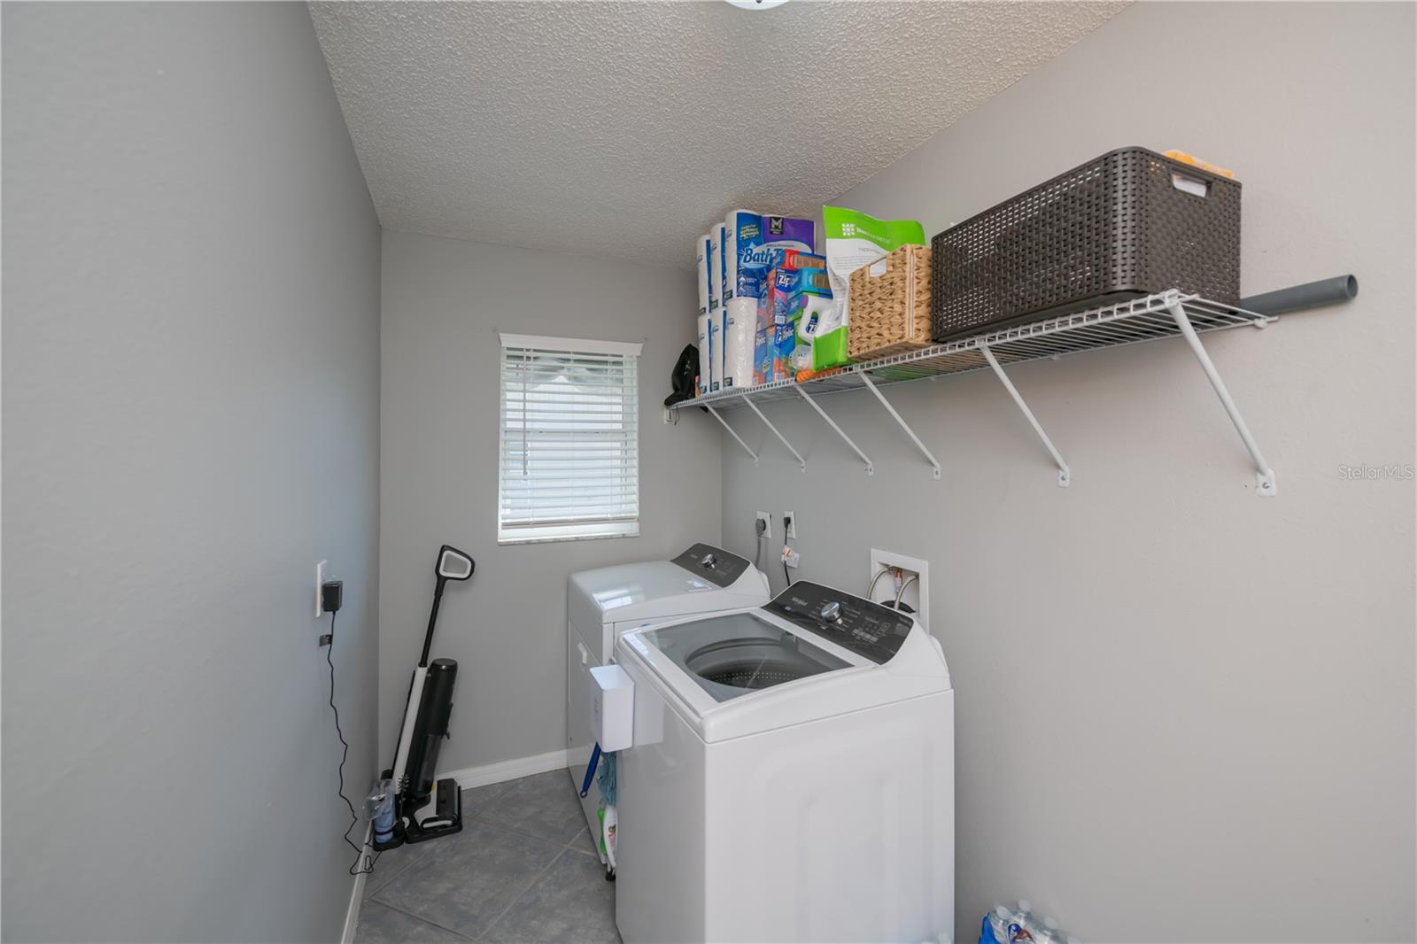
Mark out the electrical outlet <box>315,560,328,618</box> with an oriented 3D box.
[{"bbox_3d":[-0.901,0.270,1.284,0.008,0.117,0.072,0,1,-25],"label":"electrical outlet"}]

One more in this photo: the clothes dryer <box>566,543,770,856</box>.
[{"bbox_3d":[-0.214,0.902,2.455,0.713,1.079,0.682,0,1,-25],"label":"clothes dryer"}]

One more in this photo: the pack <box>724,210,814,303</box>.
[{"bbox_3d":[0.224,-0.790,2.052,0.343,0.311,0.119,0,1,-25],"label":"pack"}]

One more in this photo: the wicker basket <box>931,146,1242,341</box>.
[{"bbox_3d":[0.684,-0.382,1.056,0.340,0.211,0.401,0,1,-25],"label":"wicker basket"}]

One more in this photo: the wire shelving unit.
[{"bbox_3d":[0.385,-0.149,1.905,0.322,0.321,2.212,0,1,-25],"label":"wire shelving unit"}]

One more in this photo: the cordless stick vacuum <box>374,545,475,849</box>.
[{"bbox_3d":[-1.153,0.872,2.266,0.359,1.133,0.273,0,1,-25],"label":"cordless stick vacuum"}]

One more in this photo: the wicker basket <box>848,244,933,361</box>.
[{"bbox_3d":[0.547,-0.389,1.356,0.343,0.209,0.202,0,1,-25],"label":"wicker basket"}]

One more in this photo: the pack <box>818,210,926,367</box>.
[{"bbox_3d":[0.470,-0.498,1.548,0.346,0.418,0.157,0,1,-25],"label":"pack"}]

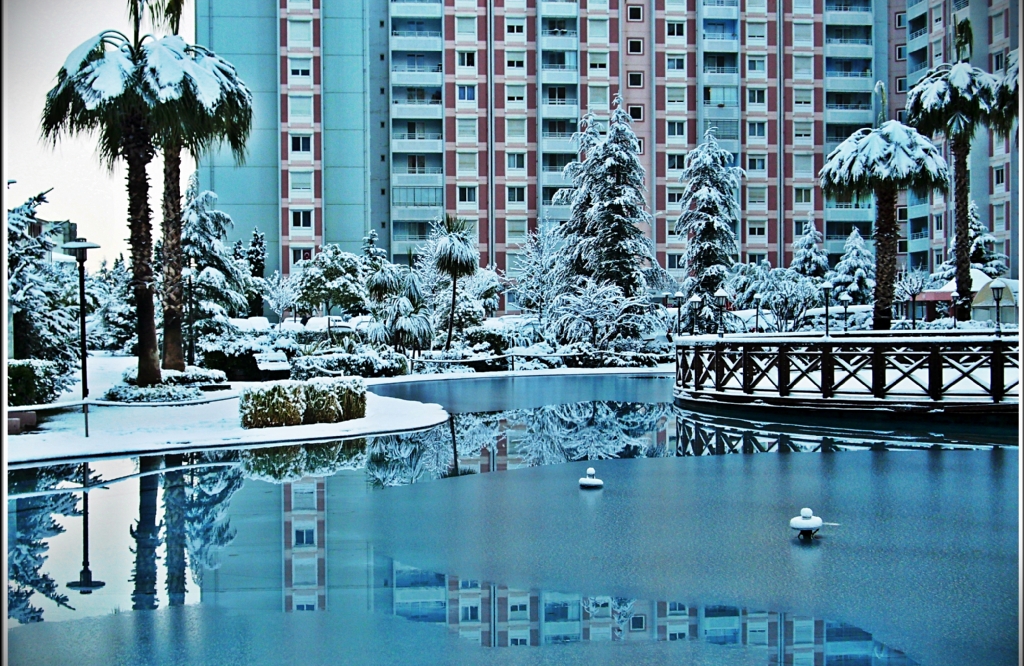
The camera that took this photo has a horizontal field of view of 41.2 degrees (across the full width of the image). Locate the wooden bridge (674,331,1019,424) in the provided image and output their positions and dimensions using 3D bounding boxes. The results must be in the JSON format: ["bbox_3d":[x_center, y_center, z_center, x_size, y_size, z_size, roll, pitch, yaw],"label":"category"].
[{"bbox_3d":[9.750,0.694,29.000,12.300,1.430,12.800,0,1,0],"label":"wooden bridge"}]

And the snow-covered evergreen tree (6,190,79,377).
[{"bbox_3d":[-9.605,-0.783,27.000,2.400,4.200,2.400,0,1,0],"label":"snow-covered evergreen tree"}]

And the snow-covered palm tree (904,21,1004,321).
[{"bbox_3d":[14.033,-4.783,43.000,3.300,9.900,3.300,0,1,0],"label":"snow-covered palm tree"}]

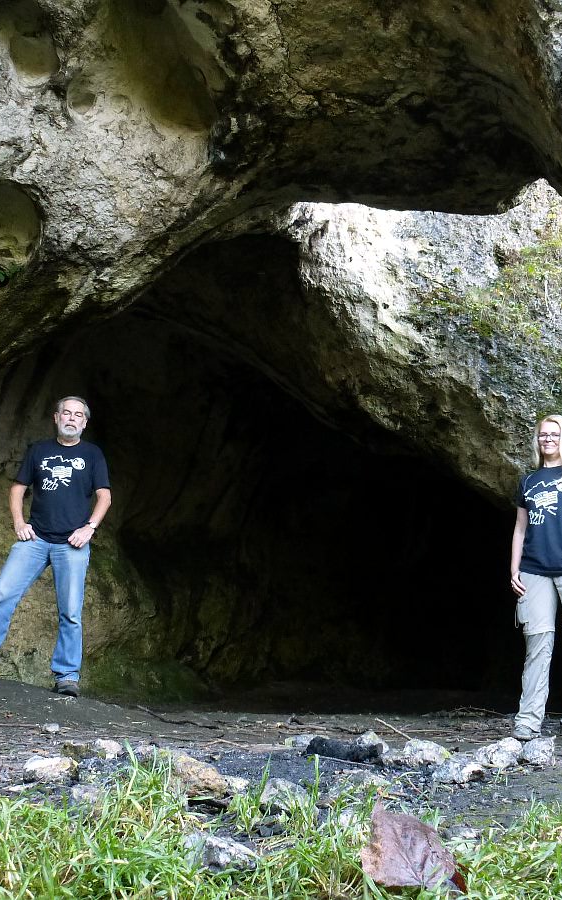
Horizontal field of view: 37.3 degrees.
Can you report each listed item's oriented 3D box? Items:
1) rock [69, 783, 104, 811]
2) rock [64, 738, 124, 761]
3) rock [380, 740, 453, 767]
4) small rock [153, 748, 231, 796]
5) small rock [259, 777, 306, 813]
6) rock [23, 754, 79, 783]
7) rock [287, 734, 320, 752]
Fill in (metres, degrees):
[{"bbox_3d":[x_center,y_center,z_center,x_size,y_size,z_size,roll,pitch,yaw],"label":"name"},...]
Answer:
[{"bbox_3d":[-0.631,1.128,2.701,0.111,0.083,0.089,0,-12,0],"label":"rock"},{"bbox_3d":[-0.841,1.352,3.757,0.261,0.084,0.157,0,-12,0],"label":"rock"},{"bbox_3d":[0.578,1.298,3.561,0.282,0.108,0.197,0,-12,0],"label":"rock"},{"bbox_3d":[-0.319,1.157,2.989,0.275,0.146,0.206,0,-12,0],"label":"small rock"},{"bbox_3d":[0.005,1.121,2.711,0.148,0.099,0.118,0,-12,0],"label":"small rock"},{"bbox_3d":[-0.879,1.224,3.191,0.193,0.097,0.144,0,-12,0],"label":"rock"},{"bbox_3d":[0.116,1.392,3.955,0.169,0.087,0.127,0,-12,0],"label":"rock"}]

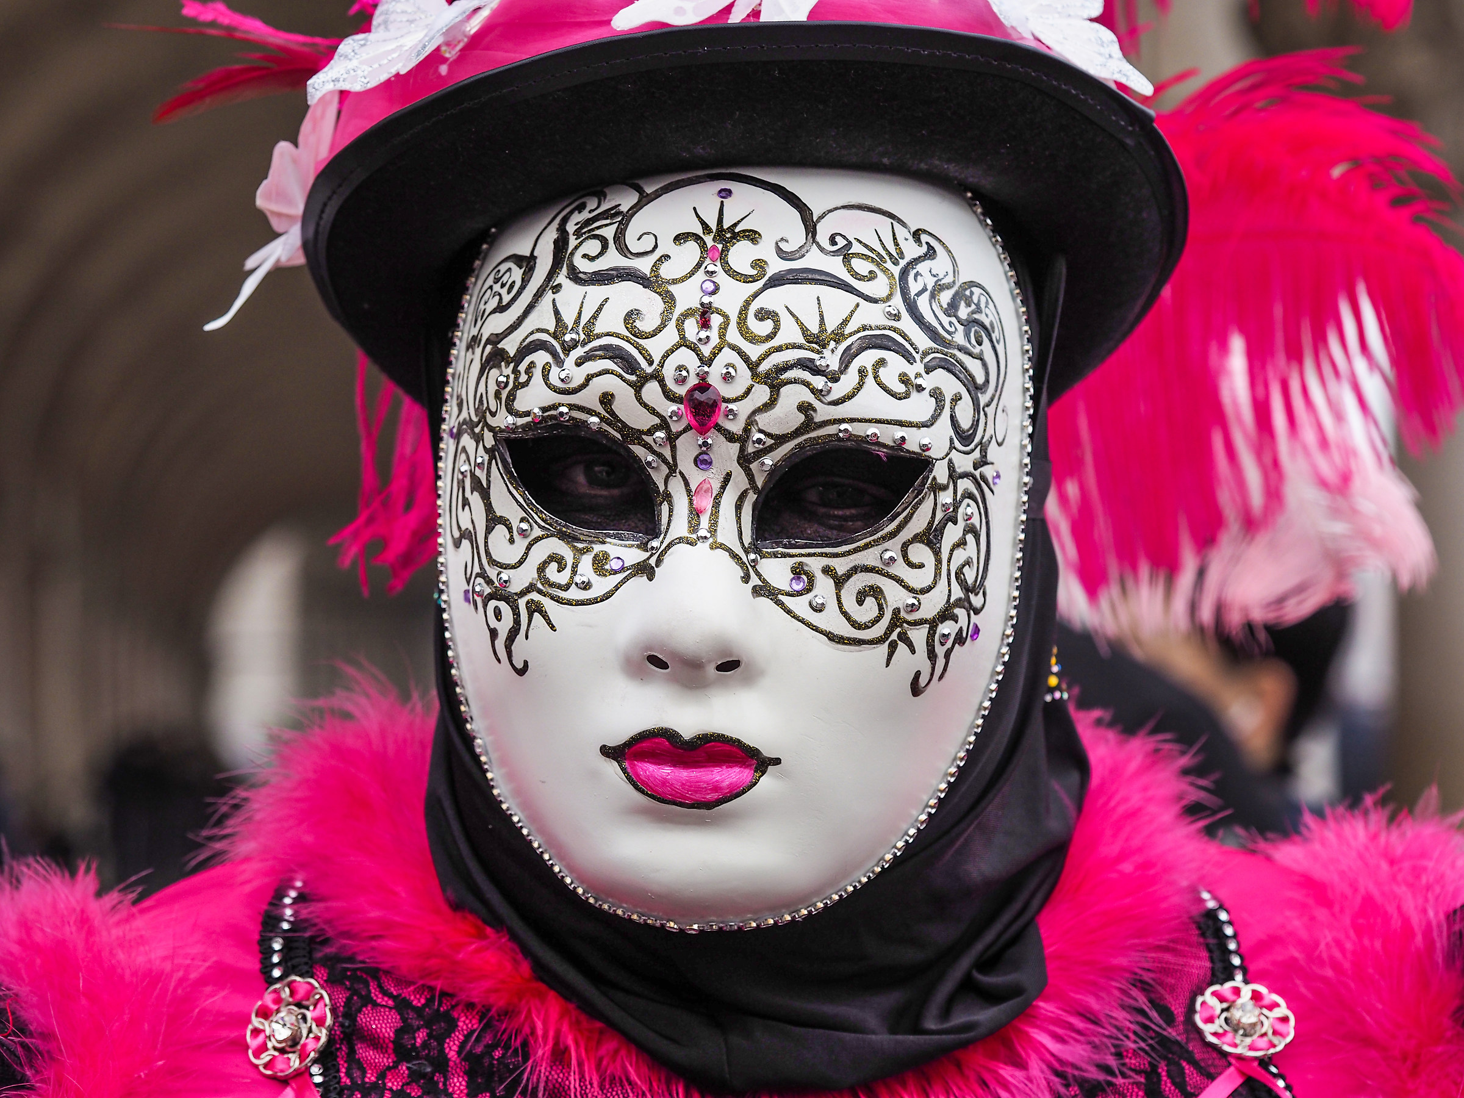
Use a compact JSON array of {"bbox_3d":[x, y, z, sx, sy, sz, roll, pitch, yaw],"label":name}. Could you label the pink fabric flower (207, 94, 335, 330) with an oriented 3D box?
[{"bbox_3d":[-0.129,-0.098,1.455,0.042,0.071,0.052,0,0,-24],"label":"pink fabric flower"}]

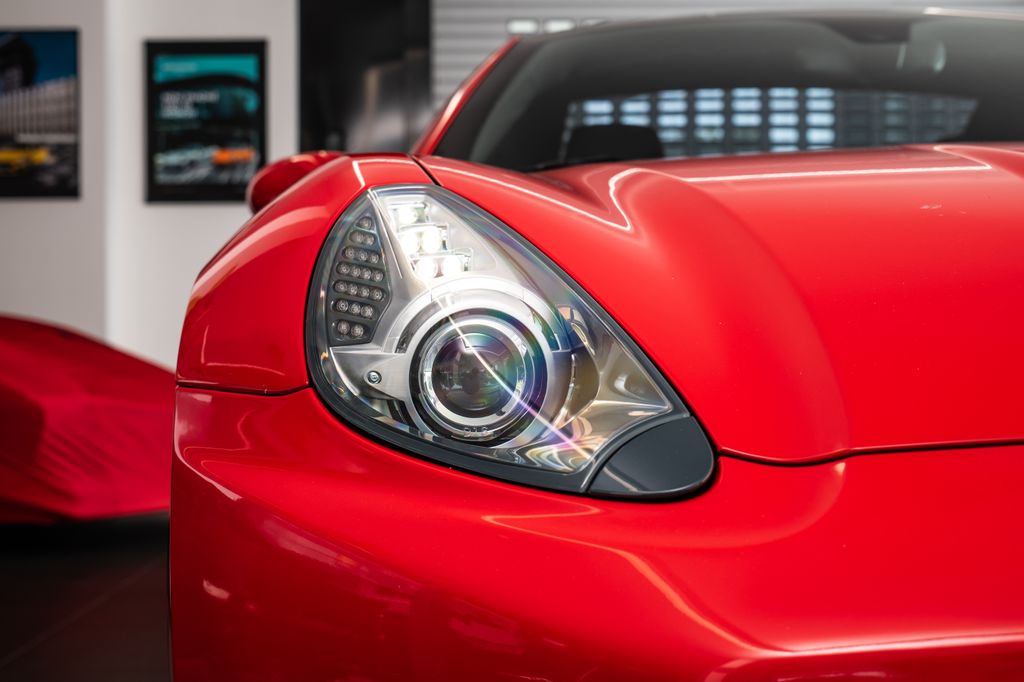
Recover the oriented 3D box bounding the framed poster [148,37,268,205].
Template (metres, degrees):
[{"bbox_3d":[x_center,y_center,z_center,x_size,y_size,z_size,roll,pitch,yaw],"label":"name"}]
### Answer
[{"bbox_3d":[-1.452,-1.042,8.115,0.579,0.771,0.030,0,0,2],"label":"framed poster"}]

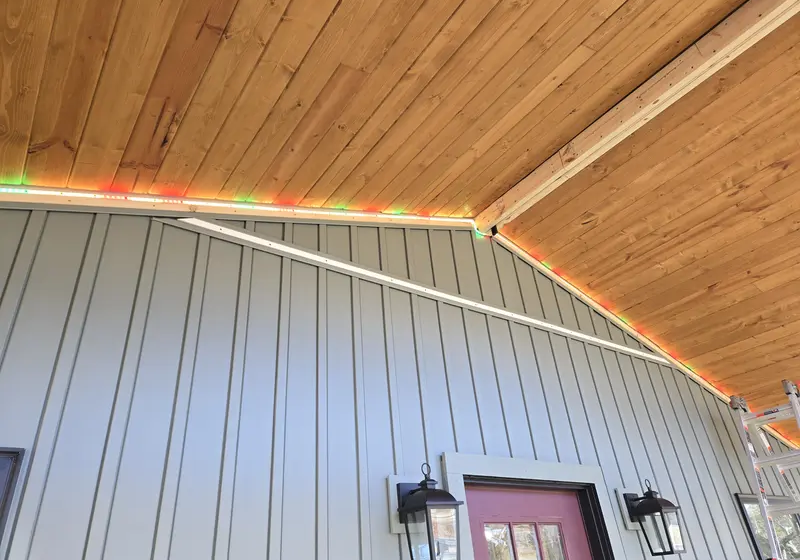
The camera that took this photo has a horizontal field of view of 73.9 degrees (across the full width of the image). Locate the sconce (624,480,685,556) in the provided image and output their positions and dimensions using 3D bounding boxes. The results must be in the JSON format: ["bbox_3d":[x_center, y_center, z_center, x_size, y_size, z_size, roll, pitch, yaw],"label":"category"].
[{"bbox_3d":[1.337,1.246,2.797,0.173,0.365,0.215,17,-38,-32],"label":"sconce"}]

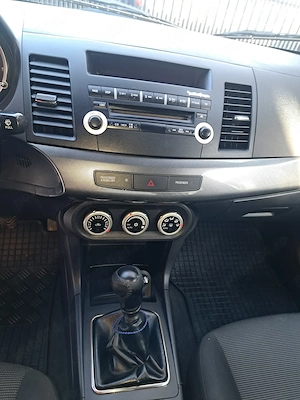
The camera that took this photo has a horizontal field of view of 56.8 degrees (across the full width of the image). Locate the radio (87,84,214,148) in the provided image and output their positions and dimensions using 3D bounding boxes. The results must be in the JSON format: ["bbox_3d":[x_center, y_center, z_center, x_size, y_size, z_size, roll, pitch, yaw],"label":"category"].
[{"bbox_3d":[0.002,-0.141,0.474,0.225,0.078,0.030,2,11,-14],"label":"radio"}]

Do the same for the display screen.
[{"bbox_3d":[0.004,-0.213,0.465,0.212,0.037,0.020,2,11,-14],"label":"display screen"}]

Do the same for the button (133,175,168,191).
[{"bbox_3d":[0.002,-0.029,0.462,0.058,0.025,0.013,2,22,-14],"label":"button"}]

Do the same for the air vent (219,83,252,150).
[{"bbox_3d":[0.157,-0.151,0.517,0.055,0.114,0.025,1,12,-19],"label":"air vent"}]

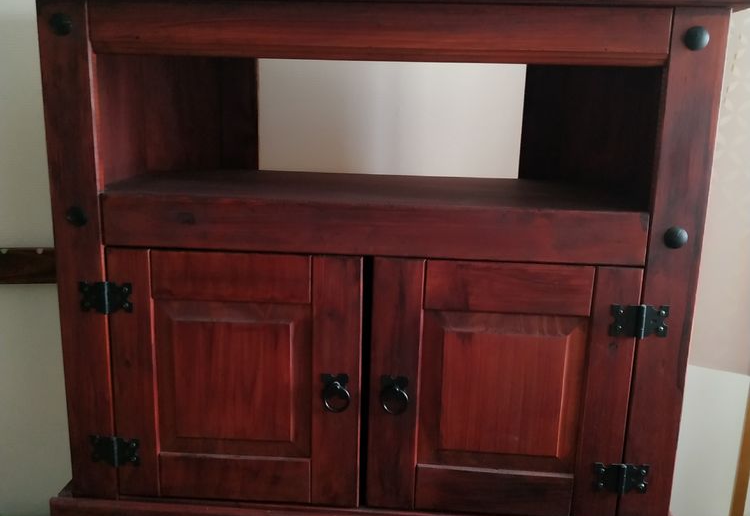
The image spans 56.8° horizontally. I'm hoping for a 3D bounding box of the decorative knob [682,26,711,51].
[{"bbox_3d":[0.349,-0.238,0.752,0.027,0.027,0.014,2,12,4],"label":"decorative knob"}]

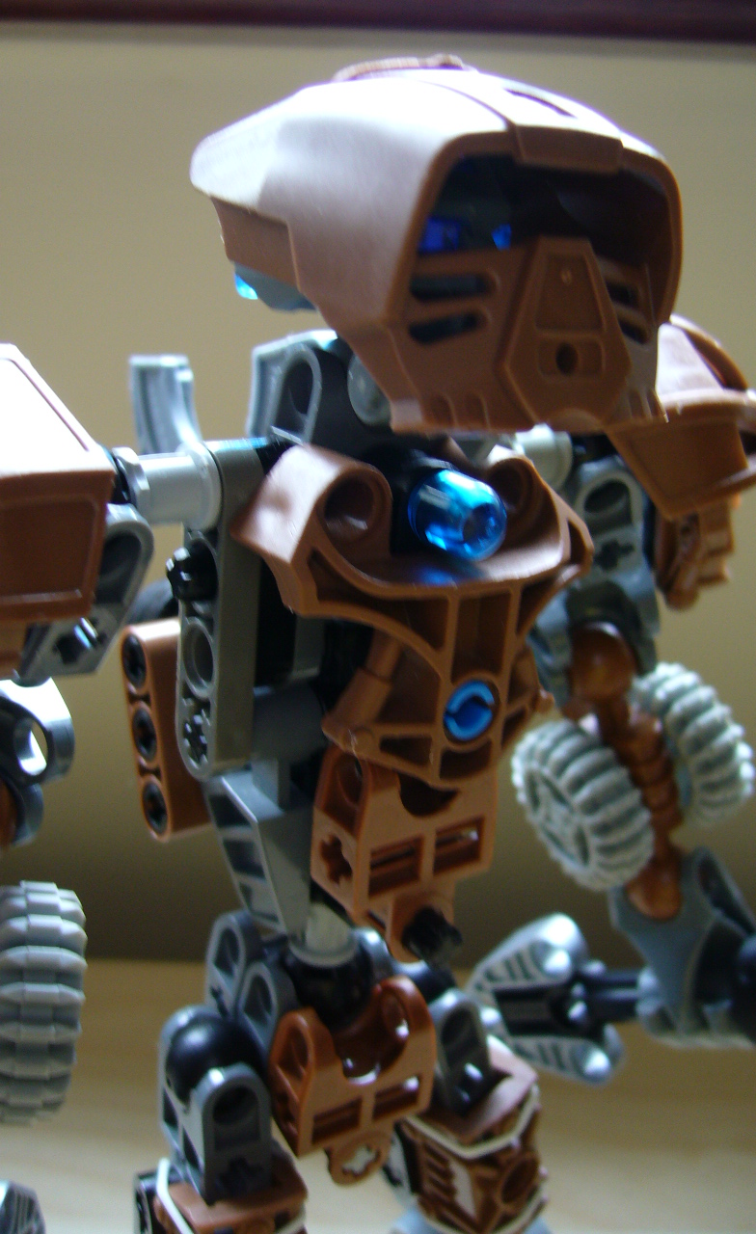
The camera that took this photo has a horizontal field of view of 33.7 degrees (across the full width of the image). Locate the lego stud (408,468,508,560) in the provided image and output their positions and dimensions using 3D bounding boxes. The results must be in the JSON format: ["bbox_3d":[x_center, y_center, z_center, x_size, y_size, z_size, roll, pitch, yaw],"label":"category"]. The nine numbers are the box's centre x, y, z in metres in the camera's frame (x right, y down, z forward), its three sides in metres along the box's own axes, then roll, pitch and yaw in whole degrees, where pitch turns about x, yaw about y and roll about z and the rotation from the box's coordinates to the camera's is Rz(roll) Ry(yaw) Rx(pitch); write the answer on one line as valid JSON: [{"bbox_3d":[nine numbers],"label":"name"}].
[{"bbox_3d":[0.008,-0.010,0.124,0.007,0.007,0.008,-6,22,-31],"label":"lego stud"}]

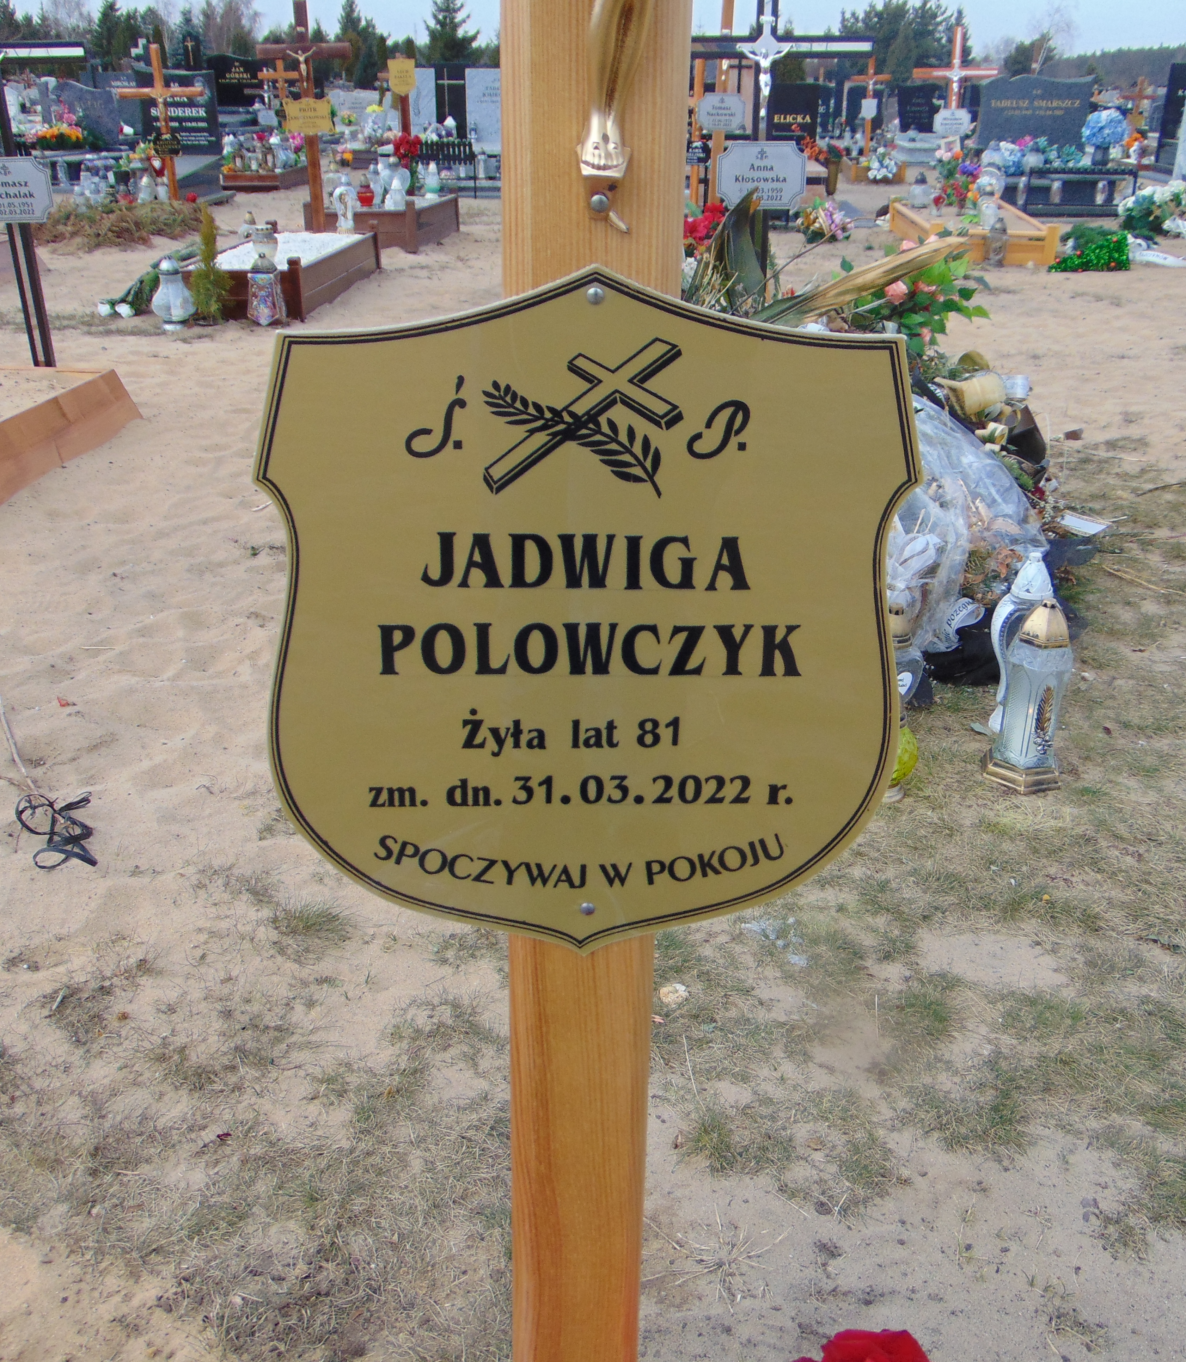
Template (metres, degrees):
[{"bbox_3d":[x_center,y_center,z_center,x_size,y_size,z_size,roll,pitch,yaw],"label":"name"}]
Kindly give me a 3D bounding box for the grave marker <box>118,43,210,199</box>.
[{"bbox_3d":[-3.638,-4.680,11.200,0.731,1.357,0.090,3,26,5],"label":"grave marker"}]

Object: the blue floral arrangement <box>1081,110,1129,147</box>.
[{"bbox_3d":[4.356,-4.706,11.169,0.379,0.343,0.341,9,27,18],"label":"blue floral arrangement"}]

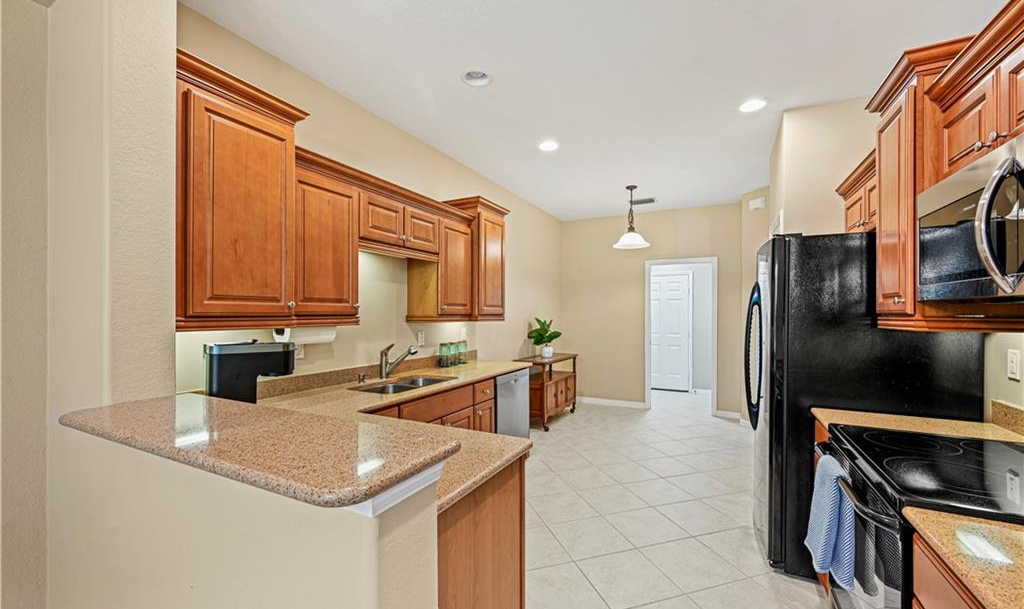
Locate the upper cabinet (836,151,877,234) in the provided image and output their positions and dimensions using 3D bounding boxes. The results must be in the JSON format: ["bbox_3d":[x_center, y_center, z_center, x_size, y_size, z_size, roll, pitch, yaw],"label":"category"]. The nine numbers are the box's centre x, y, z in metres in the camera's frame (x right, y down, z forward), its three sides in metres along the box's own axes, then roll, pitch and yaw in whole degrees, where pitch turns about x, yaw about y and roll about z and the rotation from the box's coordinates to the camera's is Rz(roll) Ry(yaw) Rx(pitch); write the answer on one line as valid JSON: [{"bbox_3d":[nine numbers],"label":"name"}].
[{"bbox_3d":[2.074,-0.578,2.133,0.360,0.335,0.840,0,-1,27],"label":"upper cabinet"}]

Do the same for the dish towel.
[{"bbox_3d":[1.125,0.754,1.413,0.090,0.400,0.290,0,-1,27],"label":"dish towel"}]

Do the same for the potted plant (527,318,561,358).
[{"bbox_3d":[0.444,0.429,5.055,0.350,0.510,0.370,0,-1,27],"label":"potted plant"}]

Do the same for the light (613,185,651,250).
[{"bbox_3d":[1.312,-0.953,4.377,0.400,0.700,0.400,0,-1,27],"label":"light"}]

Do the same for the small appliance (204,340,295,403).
[{"bbox_3d":[-1.152,0.328,1.773,0.320,0.325,0.200,0,-1,-25],"label":"small appliance"}]

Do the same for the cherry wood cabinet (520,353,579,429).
[{"bbox_3d":[0.465,1.067,5.037,0.410,0.760,1.090,0,-1,27],"label":"cherry wood cabinet"}]

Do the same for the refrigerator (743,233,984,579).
[{"bbox_3d":[1.834,0.533,2.271,0.870,1.775,0.830,0,-1,27],"label":"refrigerator"}]

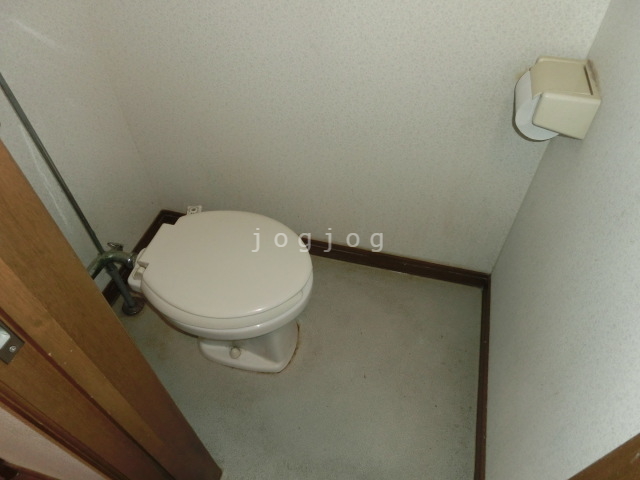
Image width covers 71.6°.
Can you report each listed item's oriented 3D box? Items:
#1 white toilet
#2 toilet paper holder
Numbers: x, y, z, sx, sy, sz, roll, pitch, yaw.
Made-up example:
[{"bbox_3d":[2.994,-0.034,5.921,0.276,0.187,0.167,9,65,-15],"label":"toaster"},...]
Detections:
[{"bbox_3d":[-0.260,0.188,1.358,0.519,0.410,0.375,11,50,11],"label":"white toilet"},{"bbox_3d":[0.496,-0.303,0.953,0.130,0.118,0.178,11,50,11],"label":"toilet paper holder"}]

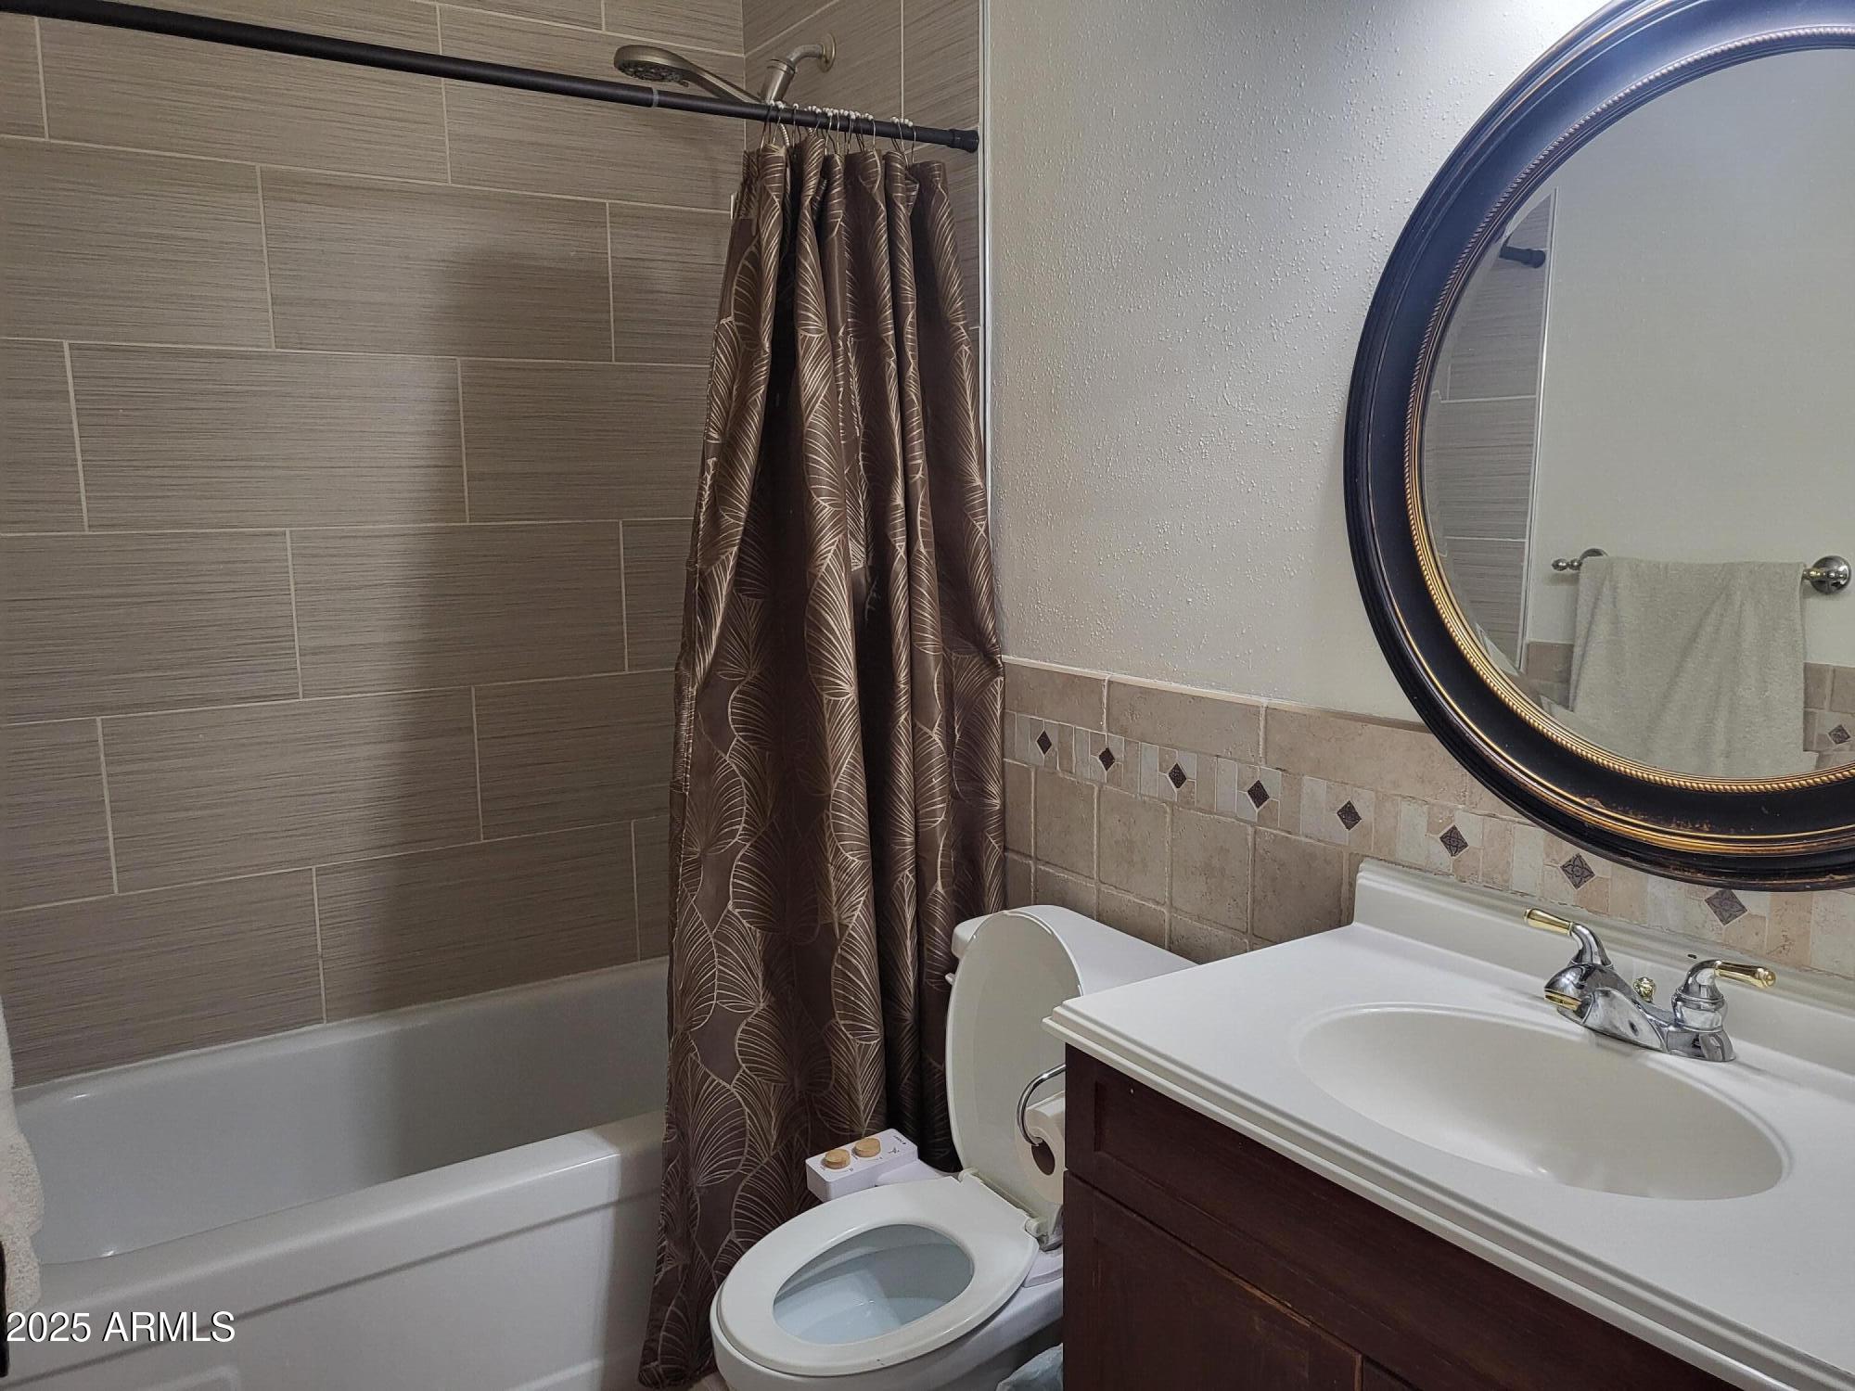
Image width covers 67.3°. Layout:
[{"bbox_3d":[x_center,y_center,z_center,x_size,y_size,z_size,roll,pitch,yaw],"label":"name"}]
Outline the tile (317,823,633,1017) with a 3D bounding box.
[{"bbox_3d":[-0.855,0.428,2.708,0.607,0.294,0.010,-6,10,-33],"label":"tile"}]

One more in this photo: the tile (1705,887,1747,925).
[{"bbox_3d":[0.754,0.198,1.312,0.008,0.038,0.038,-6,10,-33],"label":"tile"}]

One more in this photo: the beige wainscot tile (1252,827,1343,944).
[{"bbox_3d":[0.470,0.255,1.762,0.010,0.150,0.147,-6,10,-33],"label":"beige wainscot tile"}]

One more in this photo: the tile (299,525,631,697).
[{"bbox_3d":[-0.861,-0.169,2.620,0.607,0.300,0.010,-6,10,-33],"label":"tile"}]

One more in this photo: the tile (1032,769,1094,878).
[{"bbox_3d":[0.215,0.200,2.147,0.010,0.148,0.146,-6,10,-33],"label":"tile"}]

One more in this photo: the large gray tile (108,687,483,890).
[{"bbox_3d":[-1.118,0.160,2.503,0.609,0.301,0.010,-6,10,-33],"label":"large gray tile"}]

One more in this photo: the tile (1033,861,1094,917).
[{"bbox_3d":[0.217,0.353,2.179,0.010,0.151,0.151,-6,10,-33],"label":"tile"}]

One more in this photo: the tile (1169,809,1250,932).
[{"bbox_3d":[0.387,0.237,1.900,0.010,0.151,0.151,-6,10,-33],"label":"tile"}]

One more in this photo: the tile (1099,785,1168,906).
[{"bbox_3d":[0.301,0.218,2.028,0.010,0.151,0.151,-6,10,-33],"label":"tile"}]

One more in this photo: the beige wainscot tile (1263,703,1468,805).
[{"bbox_3d":[0.515,0.067,1.660,0.010,0.086,0.296,-6,10,-33],"label":"beige wainscot tile"}]

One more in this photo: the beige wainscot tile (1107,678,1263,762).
[{"bbox_3d":[0.350,0.033,1.921,0.010,0.084,0.301,-6,10,-33],"label":"beige wainscot tile"}]

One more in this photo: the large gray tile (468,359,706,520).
[{"bbox_3d":[-0.610,-0.498,2.746,0.598,0.301,0.010,-6,10,-33],"label":"large gray tile"}]

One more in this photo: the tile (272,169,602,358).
[{"bbox_3d":[-0.868,-0.769,2.531,0.607,0.300,0.010,-6,10,-33],"label":"tile"}]

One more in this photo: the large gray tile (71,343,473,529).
[{"bbox_3d":[-1.116,-0.443,2.416,0.609,0.301,0.010,-6,10,-33],"label":"large gray tile"}]

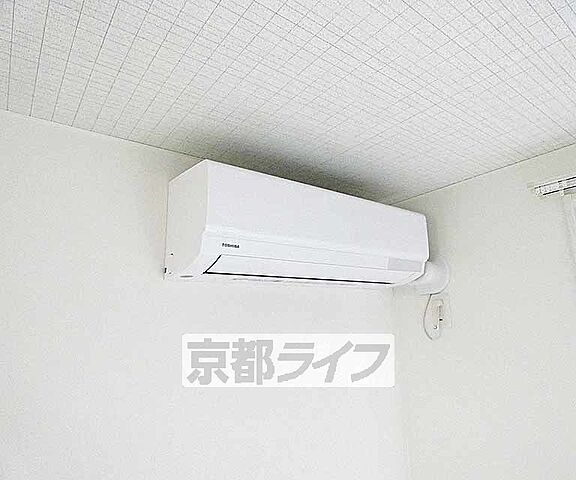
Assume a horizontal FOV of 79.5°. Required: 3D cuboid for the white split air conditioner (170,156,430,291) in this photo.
[{"bbox_3d":[0.096,0.004,1.006,0.820,0.238,0.205,8,-14,-38],"label":"white split air conditioner"}]

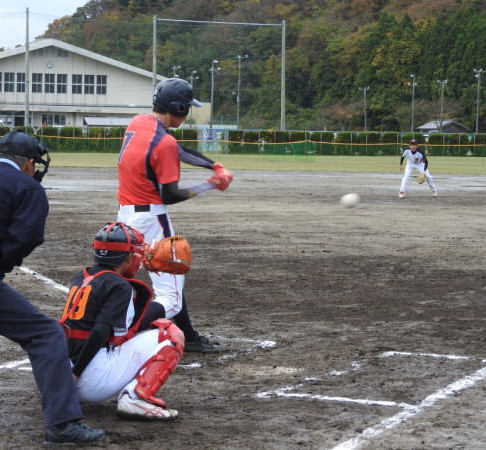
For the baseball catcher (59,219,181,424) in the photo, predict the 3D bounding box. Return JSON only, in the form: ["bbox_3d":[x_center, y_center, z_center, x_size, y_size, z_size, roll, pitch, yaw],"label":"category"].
[{"bbox_3d":[-0.557,0.441,7.342,0.800,0.940,0.750,-2,5,-40],"label":"baseball catcher"}]

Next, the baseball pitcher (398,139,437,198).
[{"bbox_3d":[4.133,-1.368,34.758,0.950,1.400,0.650,1,3,6],"label":"baseball pitcher"}]

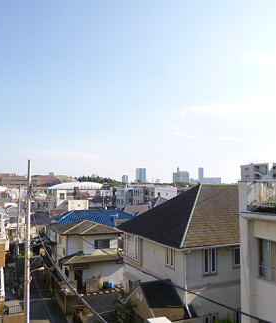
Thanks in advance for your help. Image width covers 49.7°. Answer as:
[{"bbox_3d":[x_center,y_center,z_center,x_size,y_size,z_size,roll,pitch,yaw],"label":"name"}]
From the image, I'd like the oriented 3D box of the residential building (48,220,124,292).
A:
[{"bbox_3d":[-6.118,10.108,33.987,6.700,6.900,8.800,2,-6,-24],"label":"residential building"}]

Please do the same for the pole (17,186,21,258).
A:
[{"bbox_3d":[-19.670,9.970,49.470,0.350,11.600,0.350,2,-6,-24],"label":"pole"}]

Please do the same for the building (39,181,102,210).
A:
[{"bbox_3d":[-17.271,11.825,74.269,15.000,11.000,10.000,2,-6,-20],"label":"building"}]

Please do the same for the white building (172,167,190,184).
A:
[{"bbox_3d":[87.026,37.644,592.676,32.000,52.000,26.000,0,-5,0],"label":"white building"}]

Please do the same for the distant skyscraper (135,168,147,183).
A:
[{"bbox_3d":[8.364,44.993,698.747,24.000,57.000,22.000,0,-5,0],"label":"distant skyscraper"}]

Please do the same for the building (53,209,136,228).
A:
[{"bbox_3d":[-6.090,11.230,47.000,13.200,7.000,8.300,2,-6,-24],"label":"building"}]

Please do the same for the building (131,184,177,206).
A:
[{"bbox_3d":[4.468,12.207,79.095,10.500,11.000,9.000,2,-6,-24],"label":"building"}]

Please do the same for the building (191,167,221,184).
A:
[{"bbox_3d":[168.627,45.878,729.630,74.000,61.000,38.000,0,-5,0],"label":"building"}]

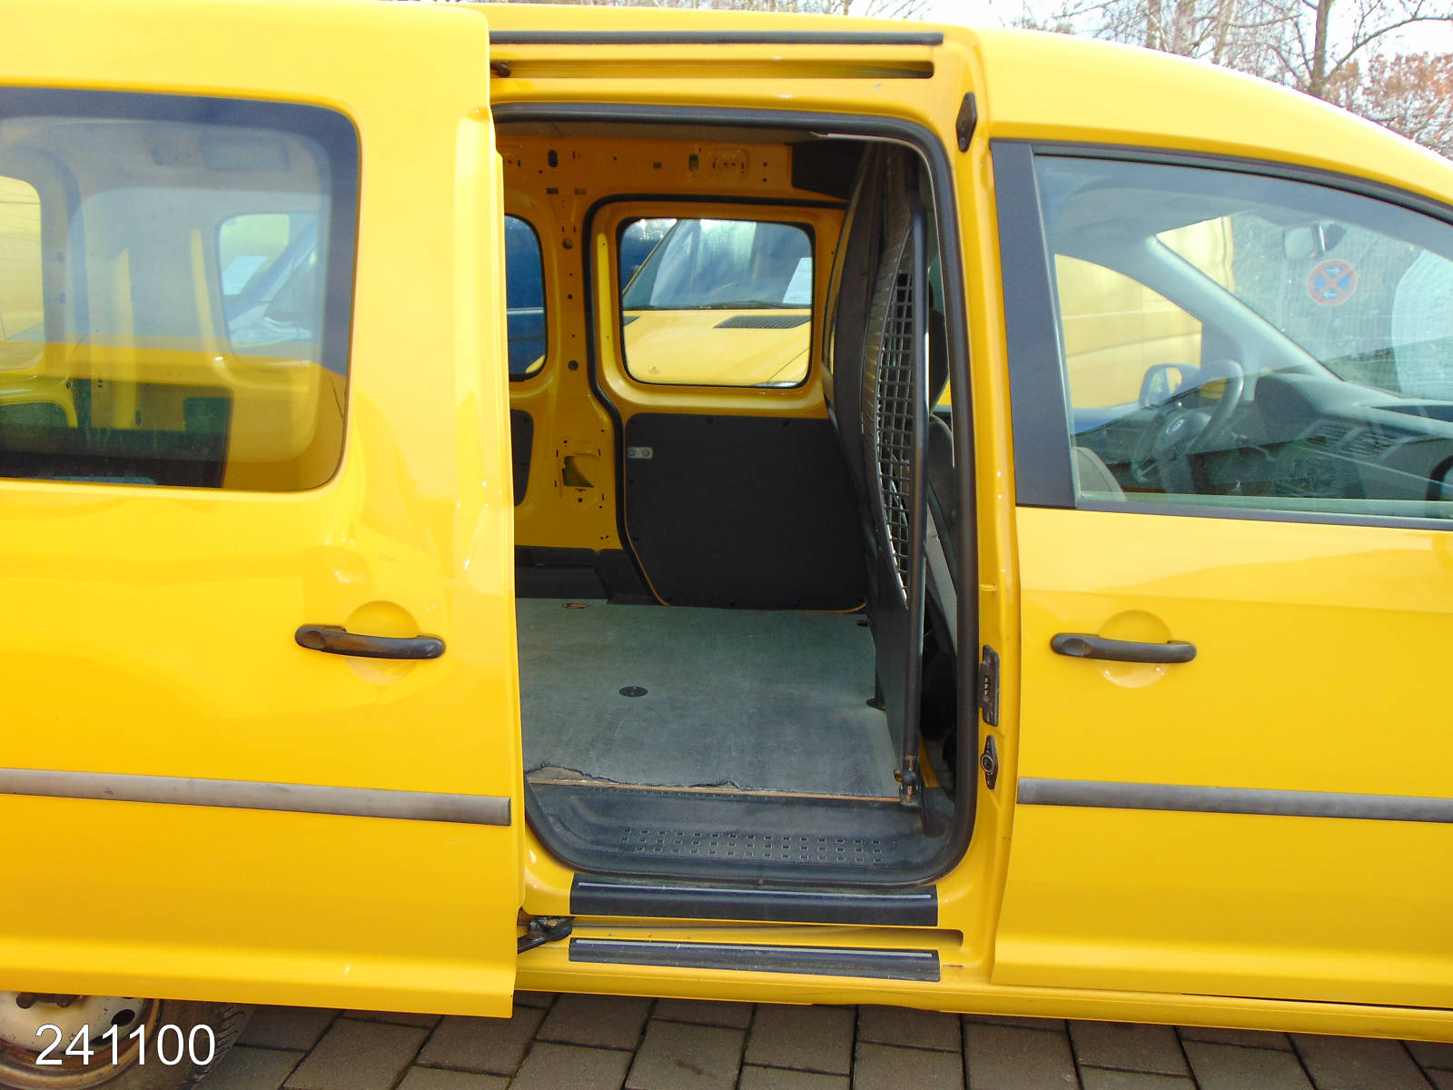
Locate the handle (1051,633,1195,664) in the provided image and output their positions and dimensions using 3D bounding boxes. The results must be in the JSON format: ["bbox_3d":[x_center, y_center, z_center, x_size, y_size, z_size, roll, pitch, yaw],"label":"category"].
[{"bbox_3d":[0.568,0.148,1.500,0.205,0.033,0.045,2,13,0],"label":"handle"}]

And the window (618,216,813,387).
[{"bbox_3d":[-0.029,-0.694,3.020,0.560,0.475,0.050,2,24,0],"label":"window"}]

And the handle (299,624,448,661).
[{"bbox_3d":[-0.488,0.133,1.440,0.204,0.034,0.046,2,13,0],"label":"handle"}]

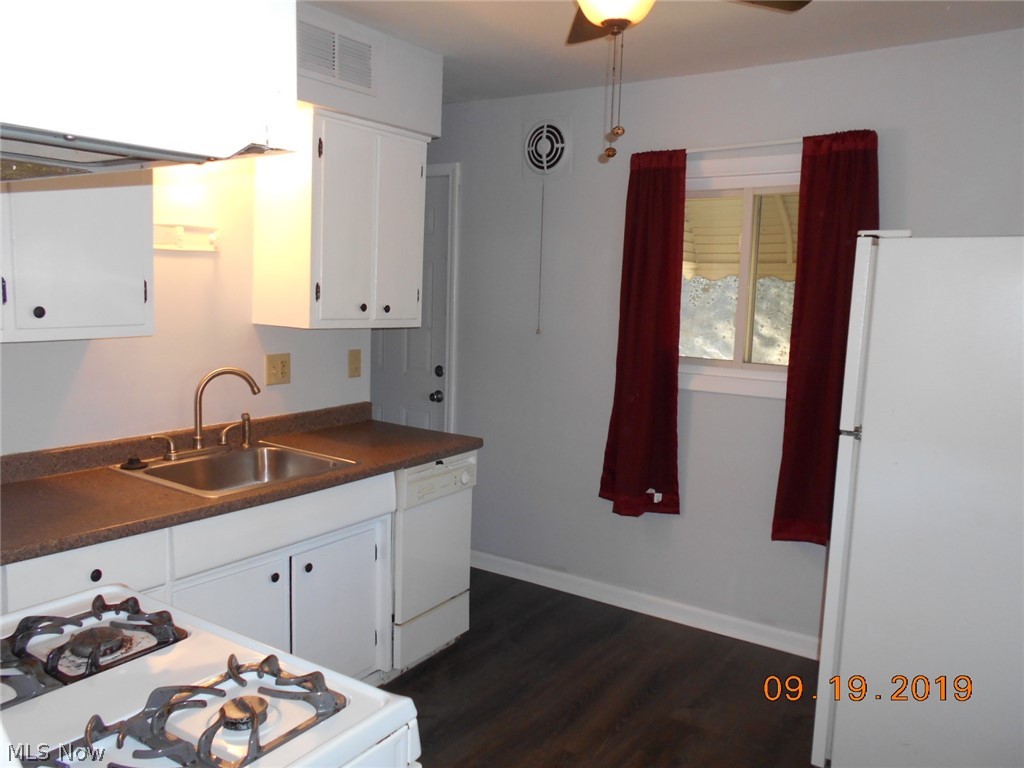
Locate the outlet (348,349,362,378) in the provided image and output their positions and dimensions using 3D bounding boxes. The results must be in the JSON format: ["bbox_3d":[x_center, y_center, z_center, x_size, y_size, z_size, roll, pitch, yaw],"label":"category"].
[{"bbox_3d":[-0.685,-0.088,3.382,0.014,0.121,0.074,6,8,34],"label":"outlet"}]

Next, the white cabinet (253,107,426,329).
[{"bbox_3d":[-0.661,-0.616,3.044,0.334,0.764,0.618,6,8,33],"label":"white cabinet"}]

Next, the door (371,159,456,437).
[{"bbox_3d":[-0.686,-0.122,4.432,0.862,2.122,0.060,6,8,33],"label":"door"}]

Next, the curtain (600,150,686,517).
[{"bbox_3d":[0.590,-0.205,3.357,0.390,1.600,0.100,6,8,34],"label":"curtain"}]

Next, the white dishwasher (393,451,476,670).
[{"bbox_3d":[-0.524,0.669,3.194,0.585,0.822,0.460,6,8,33],"label":"white dishwasher"}]

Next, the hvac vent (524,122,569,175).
[{"bbox_3d":[0.171,-1.146,3.728,0.252,0.255,0.030,6,8,33],"label":"hvac vent"}]

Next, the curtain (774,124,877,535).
[{"bbox_3d":[1.215,-0.140,2.925,0.350,1.610,0.100,6,8,34],"label":"curtain"}]

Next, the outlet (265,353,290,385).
[{"bbox_3d":[-0.920,-0.057,3.042,0.009,0.120,0.117,6,8,33],"label":"outlet"}]

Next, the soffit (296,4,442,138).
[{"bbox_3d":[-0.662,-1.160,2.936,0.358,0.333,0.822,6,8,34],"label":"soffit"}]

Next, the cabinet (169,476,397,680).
[{"bbox_3d":[-0.913,0.714,2.601,0.610,0.815,0.876,6,8,34],"label":"cabinet"}]

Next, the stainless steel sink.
[{"bbox_3d":[-0.905,0.360,2.562,0.557,0.186,0.591,6,8,33],"label":"stainless steel sink"}]

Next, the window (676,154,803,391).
[{"bbox_3d":[0.959,-0.444,3.166,0.760,0.995,0.090,6,8,34],"label":"window"}]

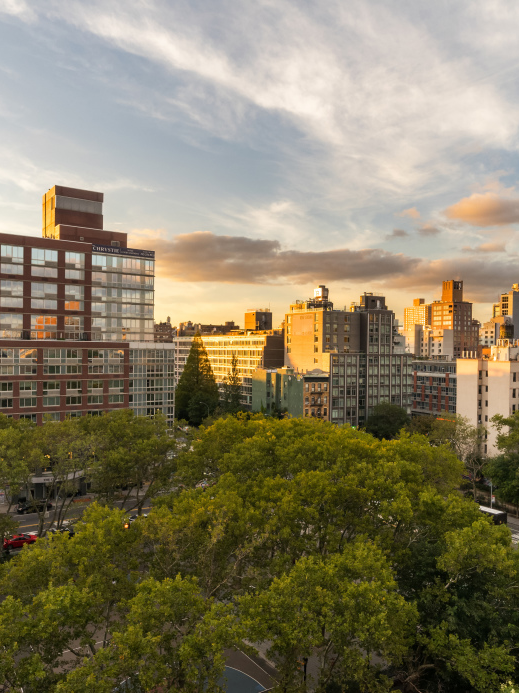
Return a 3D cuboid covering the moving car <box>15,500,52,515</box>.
[{"bbox_3d":[-37.573,26.786,91.816,4.900,1.550,1.900,1,0,-34],"label":"moving car"}]

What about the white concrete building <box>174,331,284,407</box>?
[{"bbox_3d":[-9.075,10.757,206.875,18.000,34.000,74.000,1,0,-29],"label":"white concrete building"}]

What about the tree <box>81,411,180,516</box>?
[{"bbox_3d":[-19.758,18.479,82.899,13.200,17.000,13.800,1,0,-33],"label":"tree"}]

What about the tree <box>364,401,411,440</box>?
[{"bbox_3d":[30.725,20.603,131.890,11.000,14.200,11.000,1,0,-33],"label":"tree"}]

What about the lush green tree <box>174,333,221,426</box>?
[{"bbox_3d":[-21.830,11.731,191.941,14.500,33.000,14.500,1,0,-4],"label":"lush green tree"}]

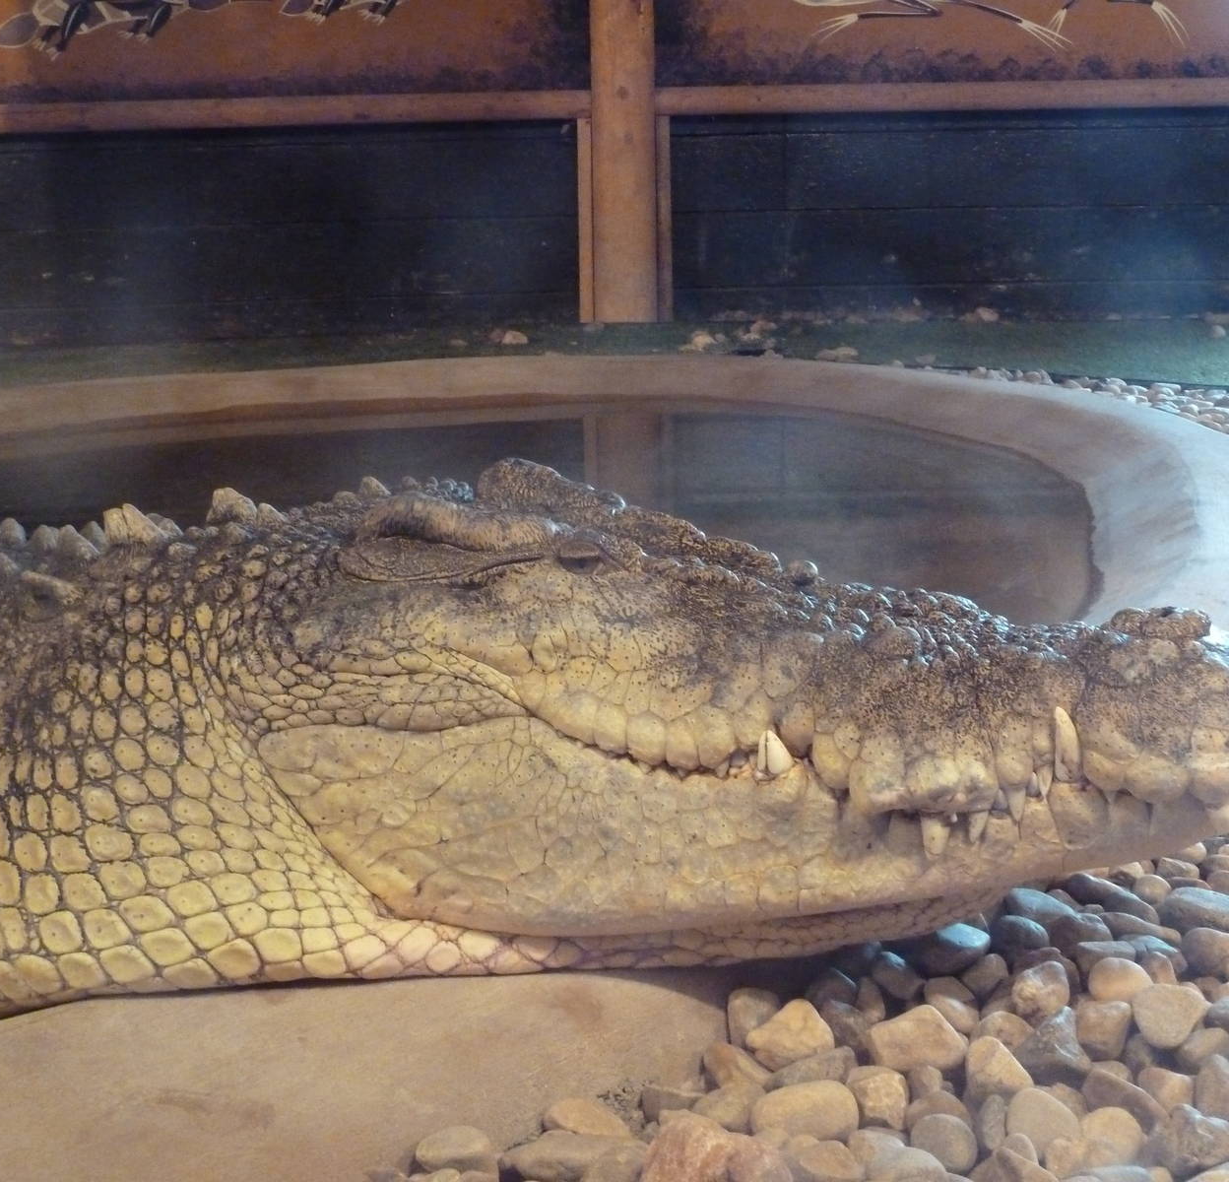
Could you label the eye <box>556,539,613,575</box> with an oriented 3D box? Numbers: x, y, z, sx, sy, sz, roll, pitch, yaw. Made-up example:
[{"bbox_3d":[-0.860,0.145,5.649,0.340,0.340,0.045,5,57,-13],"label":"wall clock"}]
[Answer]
[{"bbox_3d":[-0.020,-0.026,1.296,0.038,0.025,0.020,3,1,13],"label":"eye"}]

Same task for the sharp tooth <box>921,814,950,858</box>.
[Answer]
[{"bbox_3d":[0.221,0.166,1.250,0.018,0.029,0.017,3,16,13],"label":"sharp tooth"}]

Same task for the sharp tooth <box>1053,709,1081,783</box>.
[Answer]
[{"bbox_3d":[0.310,0.104,1.247,0.018,0.050,0.018,-2,15,15],"label":"sharp tooth"}]

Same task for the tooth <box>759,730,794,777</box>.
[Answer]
[{"bbox_3d":[0.113,0.111,1.257,0.022,0.031,0.019,3,16,13],"label":"tooth"}]

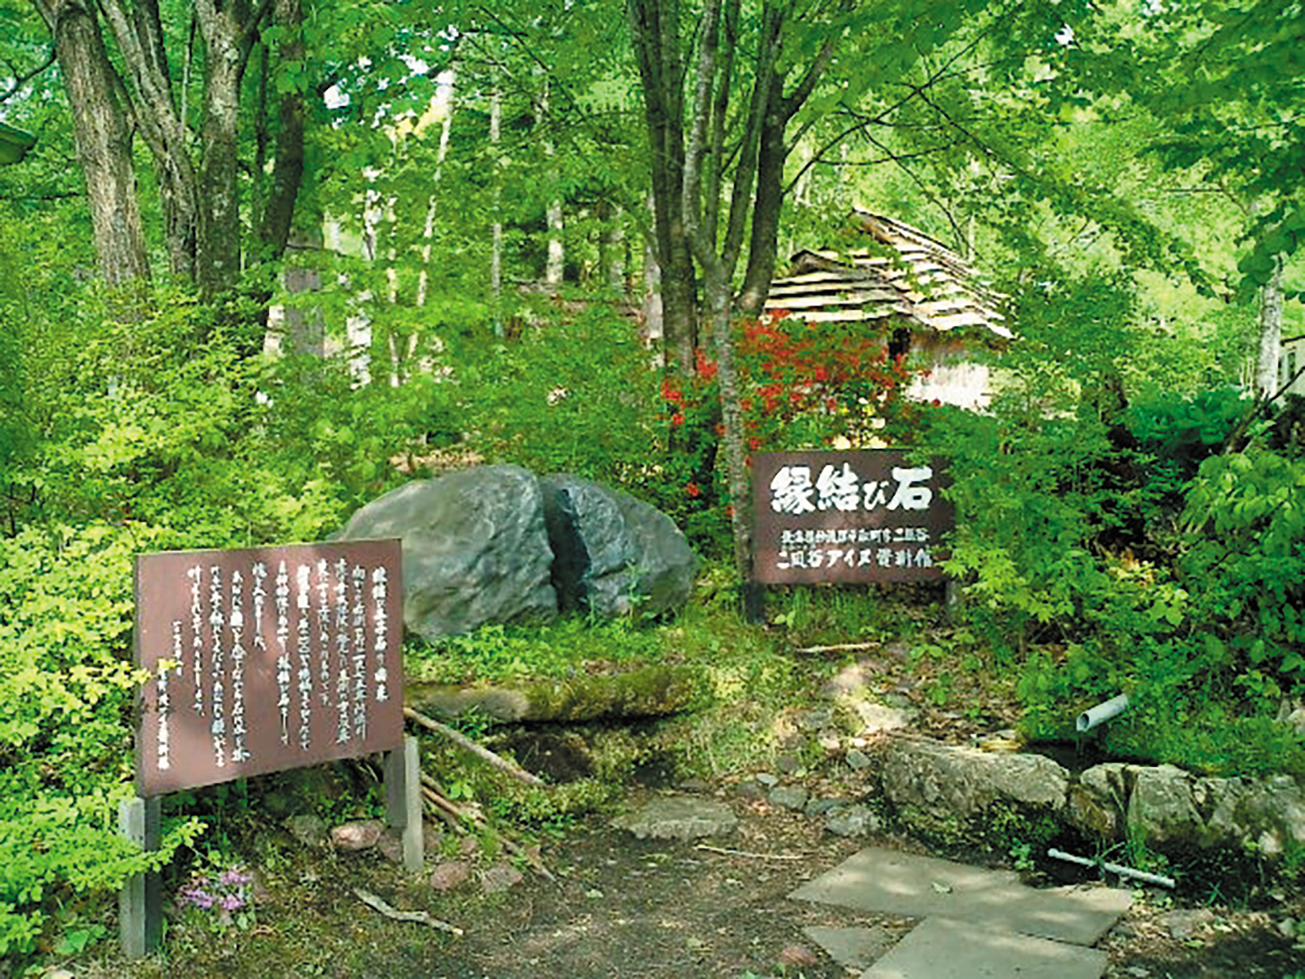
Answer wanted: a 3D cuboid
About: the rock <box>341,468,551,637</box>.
[{"bbox_3d":[-1.060,0.290,7.050,1.100,0.850,1.000,0,2,-7],"label":"rock"}]

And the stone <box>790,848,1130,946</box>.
[{"bbox_3d":[1.011,1.338,4.425,0.956,0.045,0.620,1,3,29],"label":"stone"}]

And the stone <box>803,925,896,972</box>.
[{"bbox_3d":[0.598,1.355,3.959,0.283,0.040,0.337,0,2,0],"label":"stone"}]

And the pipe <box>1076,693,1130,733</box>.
[{"bbox_3d":[1.811,0.880,5.399,0.330,0.064,0.064,-13,10,-37],"label":"pipe"}]

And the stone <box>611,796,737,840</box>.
[{"bbox_3d":[0.086,1.257,5.169,0.455,0.065,0.376,0,2,0],"label":"stone"}]

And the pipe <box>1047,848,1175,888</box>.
[{"bbox_3d":[1.571,1.296,4.657,0.027,0.027,0.453,-2,3,-44],"label":"pipe"}]

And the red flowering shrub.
[{"bbox_3d":[0.780,-0.300,8.100,1.550,1.500,1.350,0,2,0],"label":"red flowering shrub"}]

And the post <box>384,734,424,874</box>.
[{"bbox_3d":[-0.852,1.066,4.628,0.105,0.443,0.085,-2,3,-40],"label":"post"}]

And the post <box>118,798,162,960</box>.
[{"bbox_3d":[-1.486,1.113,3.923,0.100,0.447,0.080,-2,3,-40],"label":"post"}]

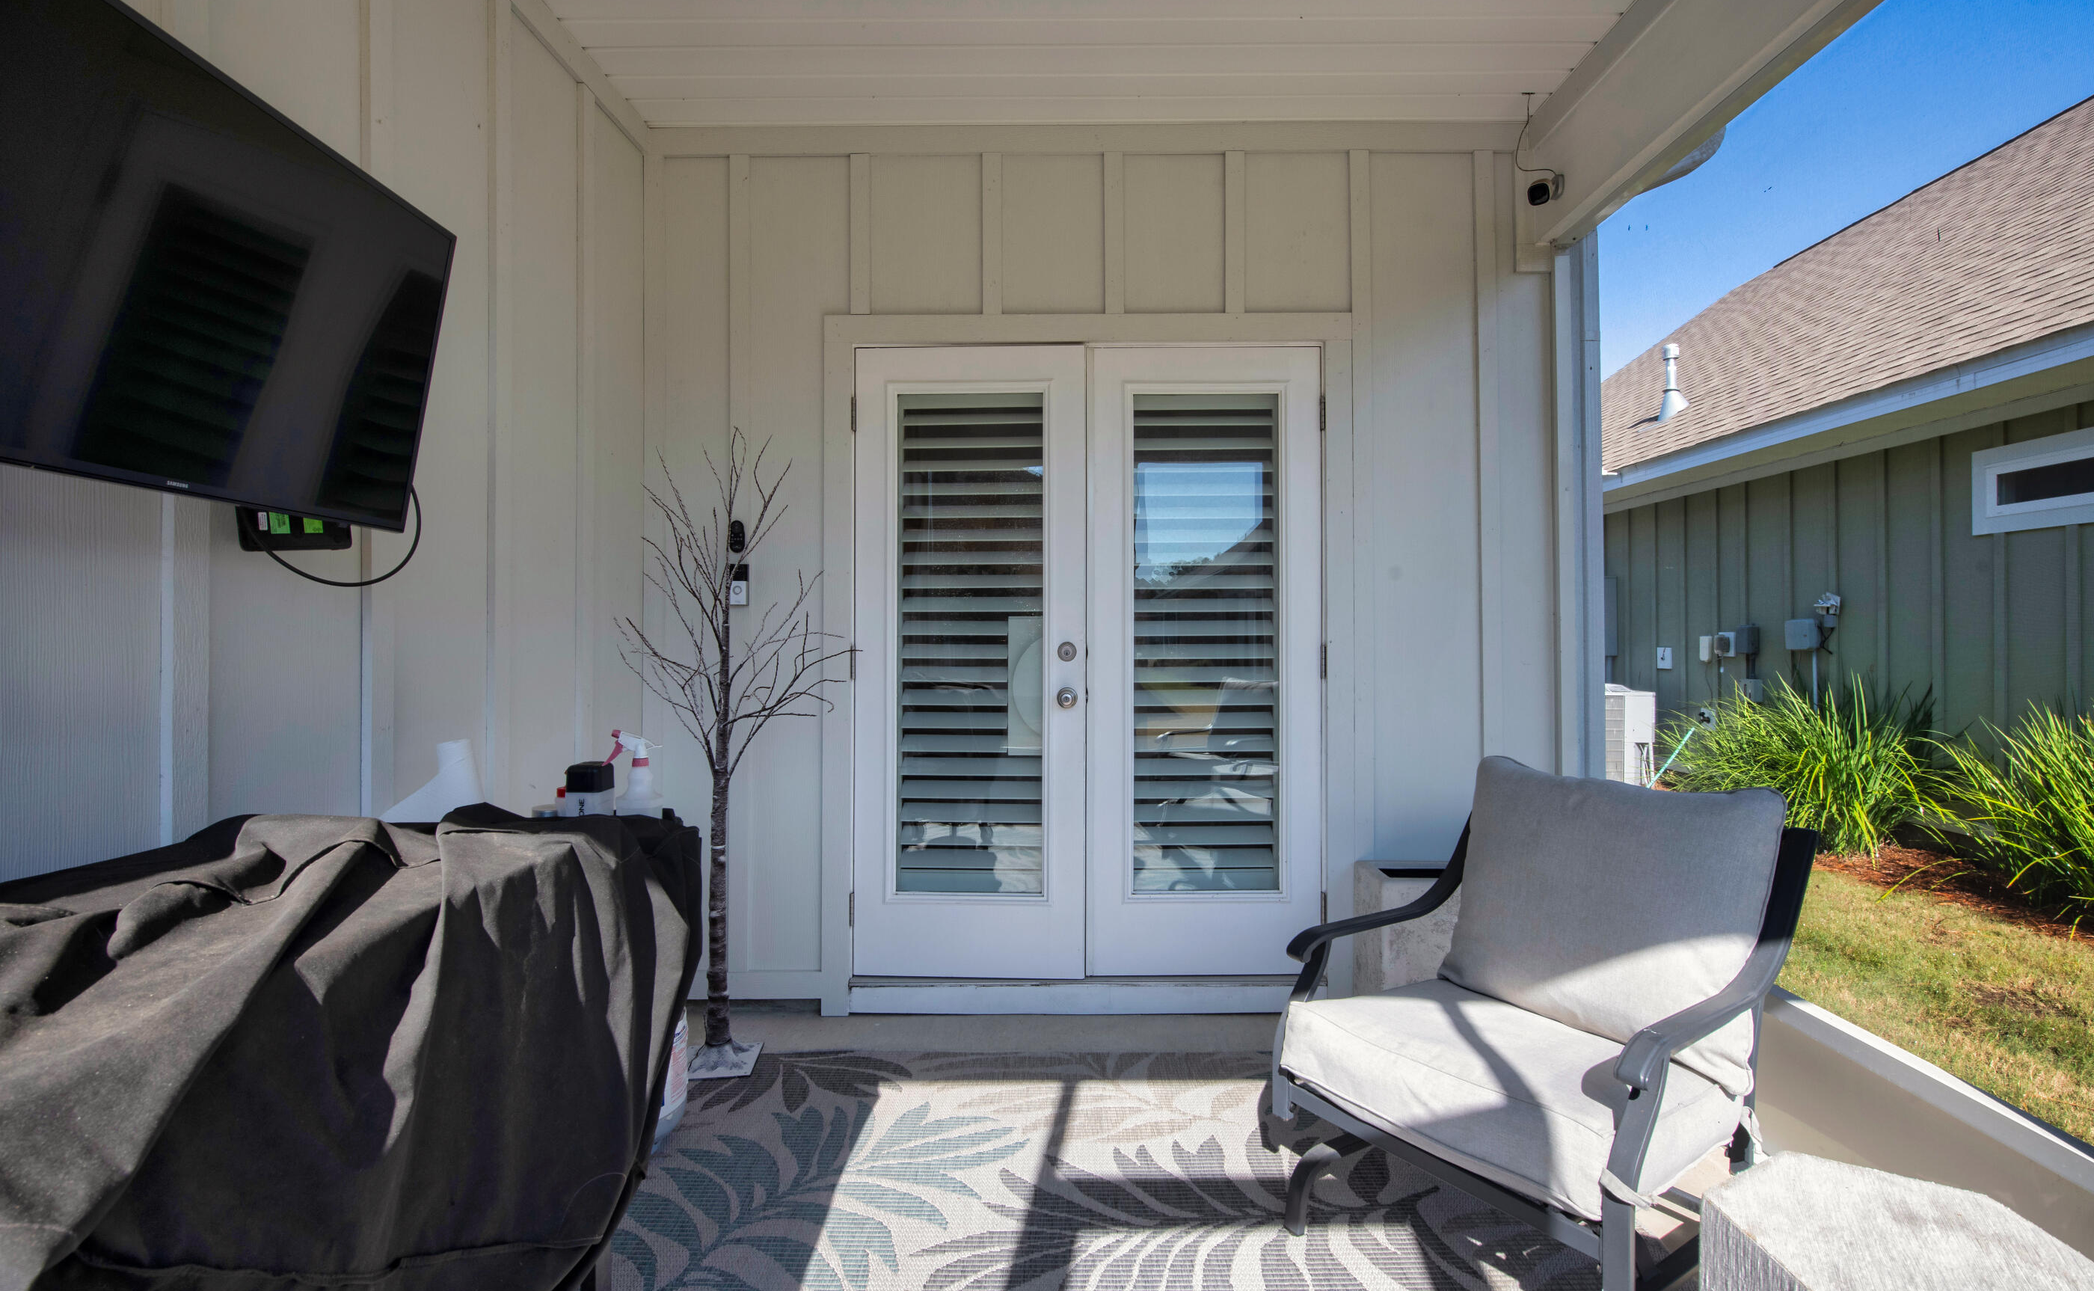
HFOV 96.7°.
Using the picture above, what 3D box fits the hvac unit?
[{"bbox_3d":[4.780,0.785,8.270,0.770,0.860,0.760,0,0,0],"label":"hvac unit"}]

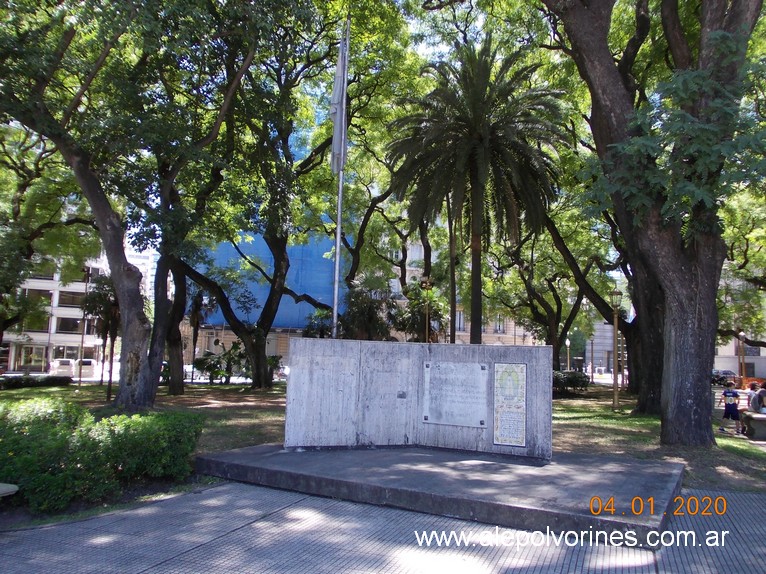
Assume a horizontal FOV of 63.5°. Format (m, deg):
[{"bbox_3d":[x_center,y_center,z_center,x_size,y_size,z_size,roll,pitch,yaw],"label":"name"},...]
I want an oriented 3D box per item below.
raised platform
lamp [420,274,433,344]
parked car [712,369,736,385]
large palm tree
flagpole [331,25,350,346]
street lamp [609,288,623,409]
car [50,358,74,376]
[{"bbox_3d":[0.947,2.512,8.512,5.556,0.199,3.992,-2,-7,29],"label":"raised platform"},{"bbox_3d":[1.842,2.062,25.939,0.500,5.048,0.500,2,-6,0],"label":"lamp"},{"bbox_3d":[32.865,8.677,59.522,4.300,1.470,1.760,2,-6,3],"label":"parked car"},{"bbox_3d":[4.169,-3.306,27.054,7.700,16.110,7.700,2,-6,0],"label":"large palm tree"},{"bbox_3d":[-0.933,-1.480,13.245,0.300,9.068,0.250,2,-6,0],"label":"flagpole"},{"bbox_3d":[8.728,2.246,23.243,0.480,4.522,0.480,2,-6,0],"label":"street lamp"},{"bbox_3d":[-27.611,7.075,53.445,1.780,1.650,4.200,4,-7,-18],"label":"car"}]

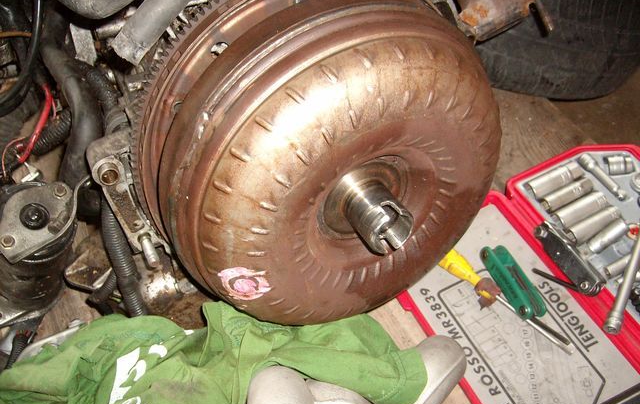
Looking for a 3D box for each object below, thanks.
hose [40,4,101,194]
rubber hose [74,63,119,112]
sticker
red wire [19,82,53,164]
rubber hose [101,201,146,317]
[{"bbox_3d":[-0.214,-0.090,0.555,0.043,0.162,0.037,-7,26,-20],"label":"hose"},{"bbox_3d":[-0.183,-0.094,0.530,0.020,0.049,0.020,-35,32,-10],"label":"rubber hose"},{"bbox_3d":[-0.056,0.060,0.480,0.036,0.038,0.004,-13,44,-4],"label":"sticker"},{"bbox_3d":[-0.245,-0.068,0.560,0.016,0.080,0.012,18,25,-24],"label":"red wire"},{"bbox_3d":[-0.181,0.051,0.595,0.026,0.114,0.023,-13,22,-18],"label":"rubber hose"}]

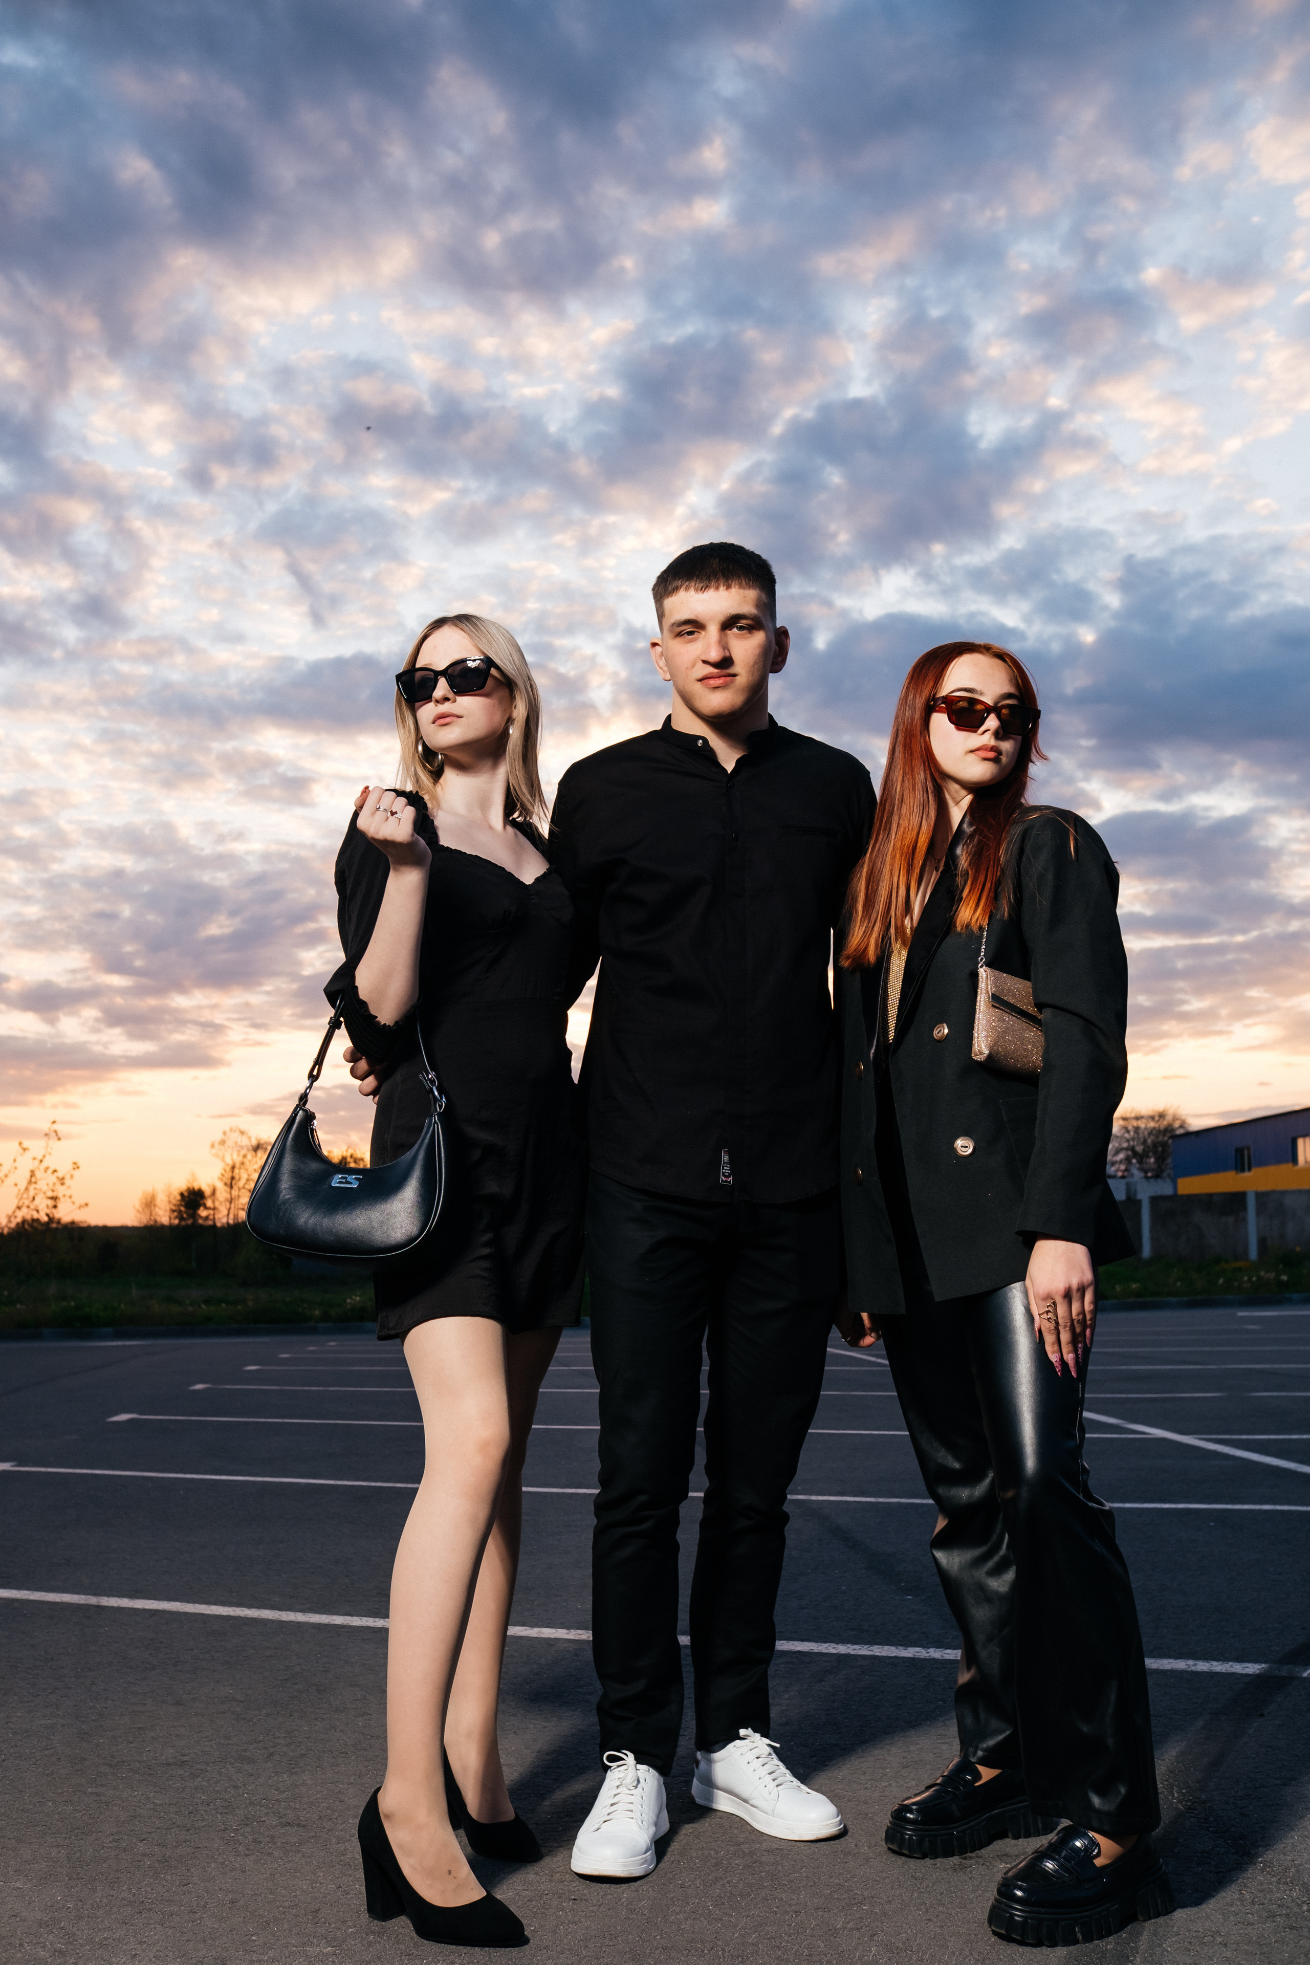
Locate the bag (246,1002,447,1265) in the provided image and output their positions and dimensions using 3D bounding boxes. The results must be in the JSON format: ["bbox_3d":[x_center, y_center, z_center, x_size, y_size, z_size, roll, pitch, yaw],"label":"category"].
[{"bbox_3d":[-0.377,0.183,2.340,0.250,0.325,0.090,0,-8,-5],"label":"bag"}]

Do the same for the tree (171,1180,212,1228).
[{"bbox_3d":[-25.450,13.291,105.000,2.400,4.900,2.400,-1,-8,0],"label":"tree"}]

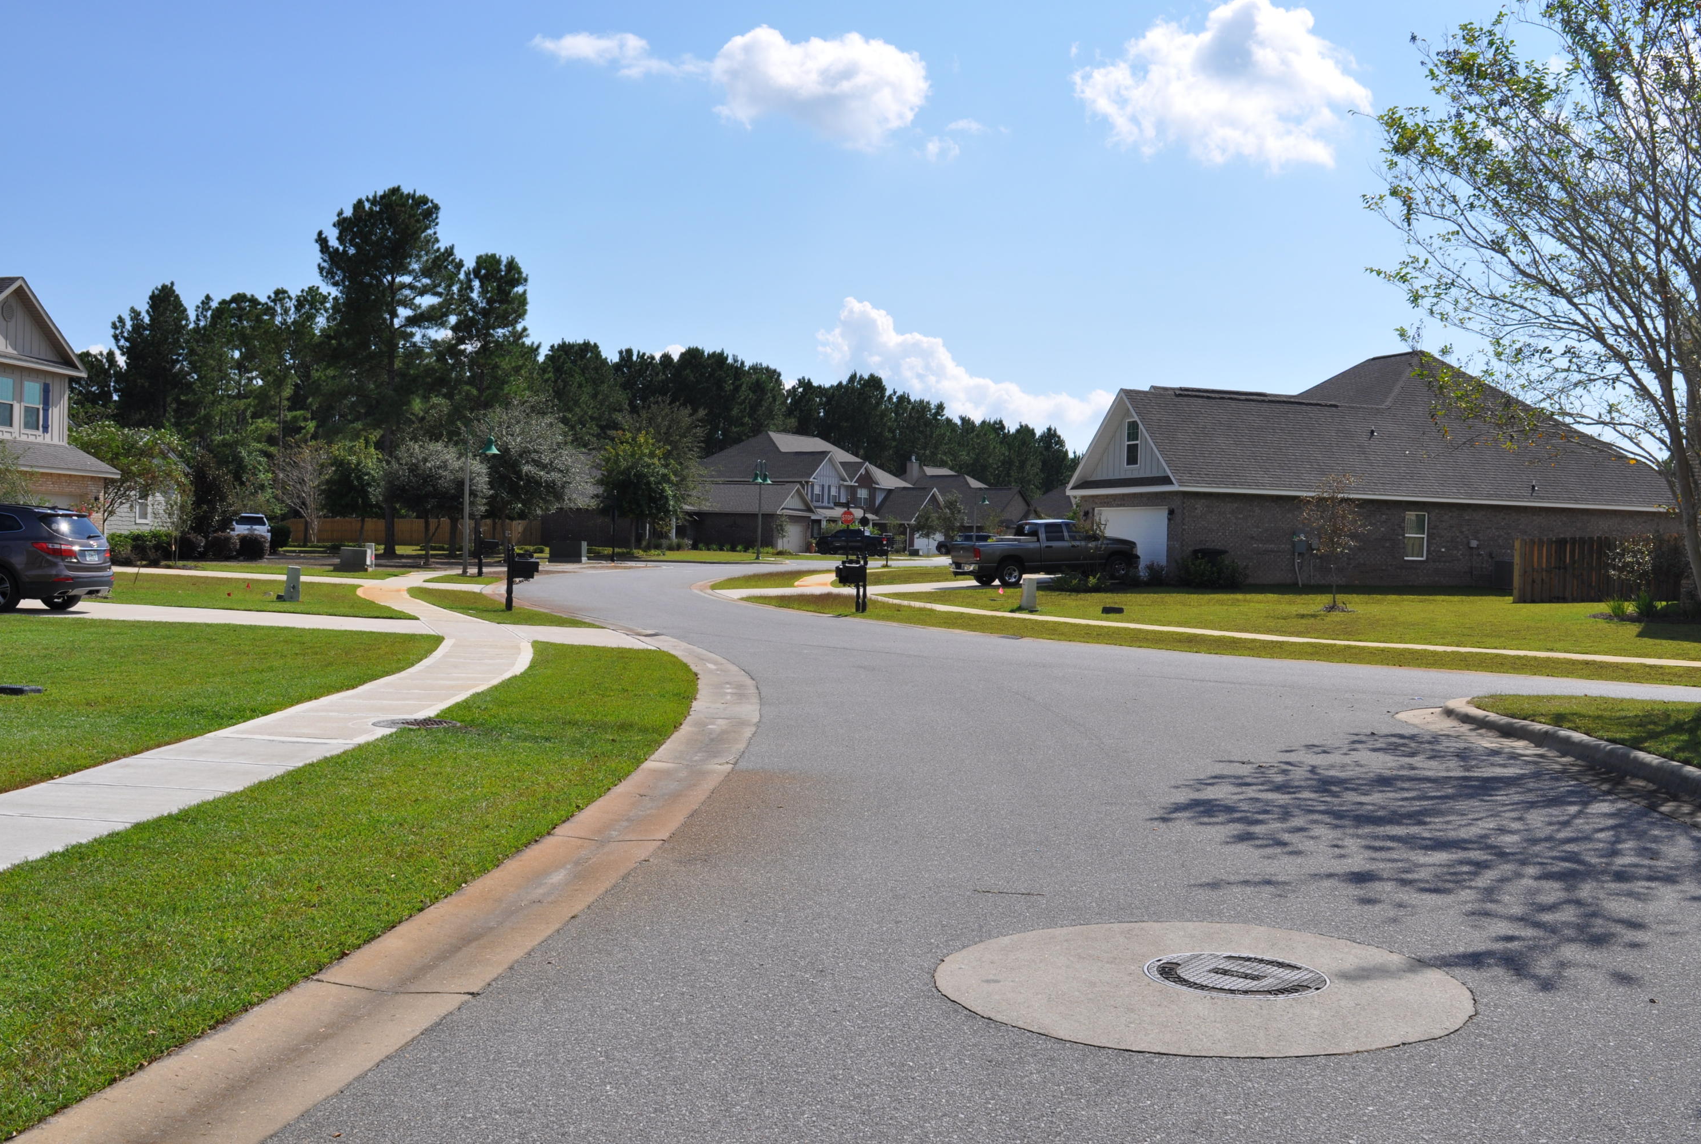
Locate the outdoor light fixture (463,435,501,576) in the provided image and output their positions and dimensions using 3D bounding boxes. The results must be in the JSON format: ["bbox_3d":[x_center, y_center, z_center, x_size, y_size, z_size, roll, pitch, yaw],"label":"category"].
[{"bbox_3d":[-11.121,-2.086,51.997,1.100,4.450,0.600,2,1,-6],"label":"outdoor light fixture"}]

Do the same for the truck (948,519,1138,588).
[{"bbox_3d":[5.780,-0.600,50.700,5.750,1.900,2.000,-2,2,-19],"label":"truck"}]

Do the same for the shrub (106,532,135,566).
[{"bbox_3d":[-21.423,-0.676,50.389,1.000,1.000,1.000,1,1,-23],"label":"shrub"}]

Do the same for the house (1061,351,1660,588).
[{"bbox_3d":[15.864,-3.788,60.578,18.400,8.150,15.600,1,1,-19],"label":"house"}]

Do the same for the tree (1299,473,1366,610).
[{"bbox_3d":[11.294,-0.720,39.965,1.500,3.150,1.450,2,1,16],"label":"tree"}]

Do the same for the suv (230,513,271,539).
[{"bbox_3d":[-28.588,-1.945,82.000,1.920,1.780,4.750,1,1,-16],"label":"suv"}]

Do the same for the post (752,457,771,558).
[{"bbox_3d":[-4.625,-3.243,89.942,0.620,5.250,1.700,2,1,22],"label":"post"}]

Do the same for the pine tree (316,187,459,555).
[{"bbox_3d":[-21.258,-9.317,78.813,6.500,17.100,6.300,1,1,-15],"label":"pine tree"}]

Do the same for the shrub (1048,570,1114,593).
[{"bbox_3d":[6.038,0.216,45.643,1.700,0.650,1.250,1,1,-19],"label":"shrub"}]

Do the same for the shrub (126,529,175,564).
[{"bbox_3d":[-21.153,-0.753,51.988,1.420,1.080,1.250,1,1,-22],"label":"shrub"}]

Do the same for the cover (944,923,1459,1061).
[{"bbox_3d":[1.232,1.473,6.120,1.860,0.050,1.860,1,1,0],"label":"cover"}]

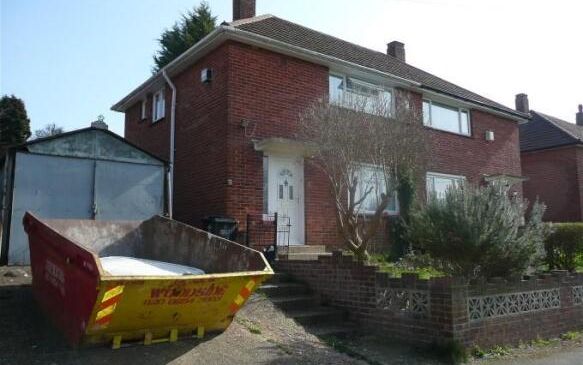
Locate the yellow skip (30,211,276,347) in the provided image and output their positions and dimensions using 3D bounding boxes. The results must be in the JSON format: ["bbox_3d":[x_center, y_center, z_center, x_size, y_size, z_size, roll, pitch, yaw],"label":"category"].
[{"bbox_3d":[-1.953,1.086,5.645,1.760,1.040,3.320,7,0,-39],"label":"yellow skip"}]

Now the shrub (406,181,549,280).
[{"bbox_3d":[2.918,0.717,7.378,2.100,1.450,1.900,5,-9,-35],"label":"shrub"}]

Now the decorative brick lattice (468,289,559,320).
[{"bbox_3d":[3.075,1.665,6.497,2.350,0.305,0.100,5,-9,-35],"label":"decorative brick lattice"}]

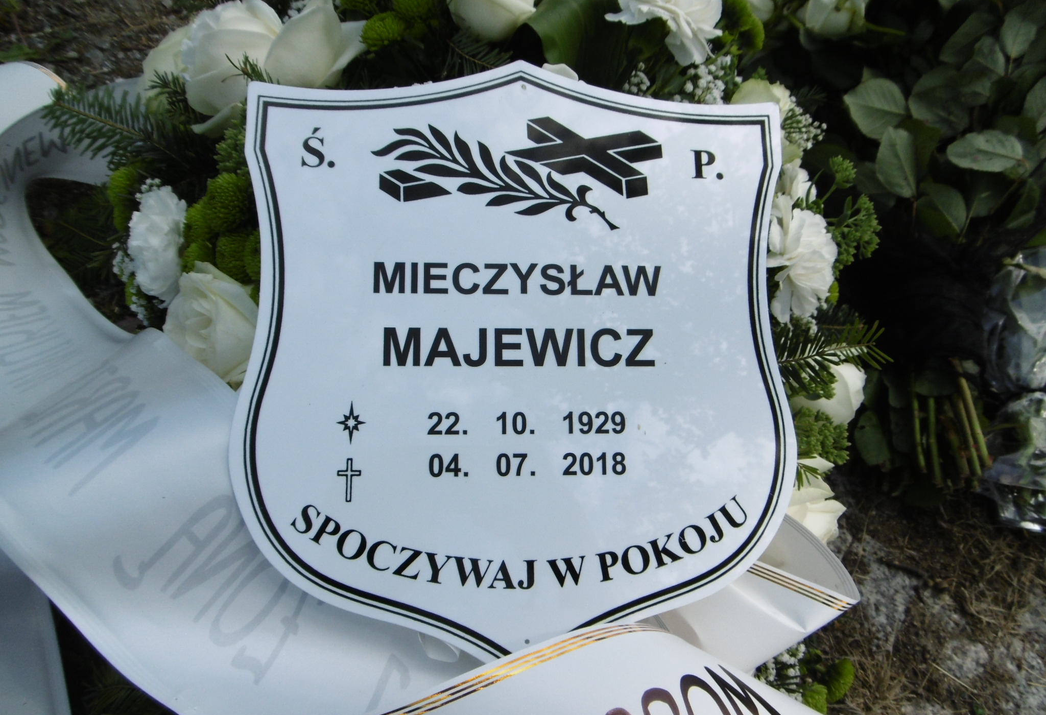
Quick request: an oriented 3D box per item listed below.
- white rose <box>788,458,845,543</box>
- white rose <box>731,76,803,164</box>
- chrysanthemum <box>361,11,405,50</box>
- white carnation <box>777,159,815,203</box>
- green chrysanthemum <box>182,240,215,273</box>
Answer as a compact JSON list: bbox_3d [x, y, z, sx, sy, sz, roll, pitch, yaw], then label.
[{"bbox_3d":[0.163,0.081,0.410,0.053,0.053,0.050,0,9,-30],"label":"white rose"},{"bbox_3d":[0.149,-0.145,0.445,0.049,0.046,0.052,0,70,-22],"label":"white rose"},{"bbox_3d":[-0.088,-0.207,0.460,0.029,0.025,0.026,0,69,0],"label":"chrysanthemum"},{"bbox_3d":[0.151,-0.099,0.410,0.050,0.040,0.050,0,84,-37],"label":"white carnation"},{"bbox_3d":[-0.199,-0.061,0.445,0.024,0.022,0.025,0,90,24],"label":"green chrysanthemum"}]

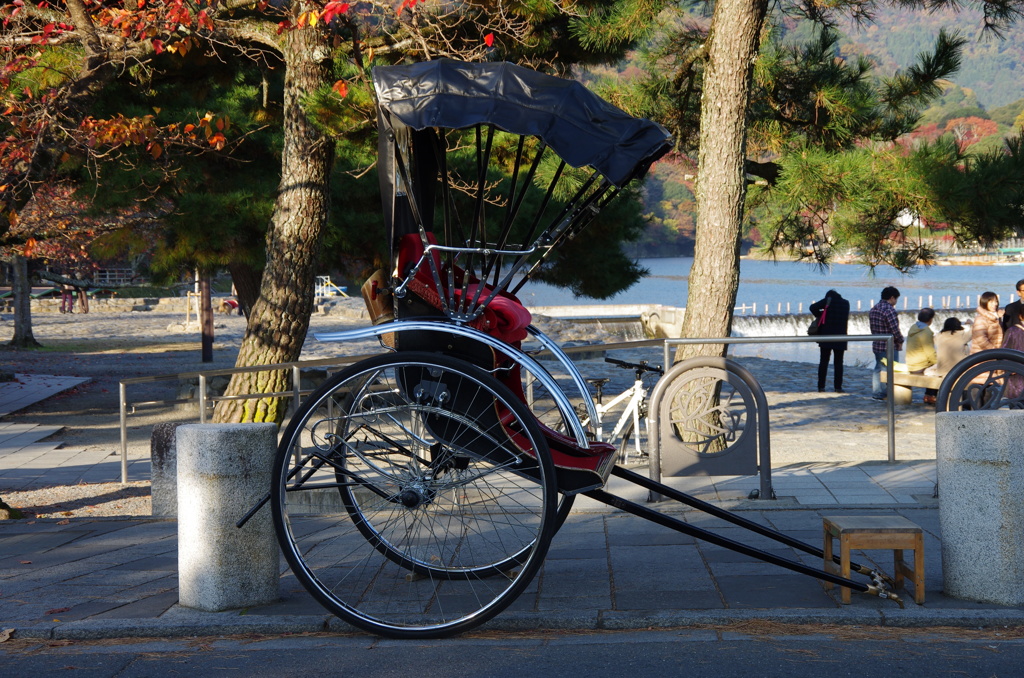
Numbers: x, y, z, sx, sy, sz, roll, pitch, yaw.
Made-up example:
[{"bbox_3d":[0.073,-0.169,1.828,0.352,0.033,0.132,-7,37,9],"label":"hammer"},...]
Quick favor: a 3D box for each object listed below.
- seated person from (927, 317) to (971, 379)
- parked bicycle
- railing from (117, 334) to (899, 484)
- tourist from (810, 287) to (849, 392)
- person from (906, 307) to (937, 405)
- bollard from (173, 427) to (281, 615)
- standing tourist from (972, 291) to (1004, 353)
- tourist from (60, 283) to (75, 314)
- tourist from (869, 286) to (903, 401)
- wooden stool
[{"bbox_3d":[5.782,0.301,26.700,0.720,1.200,0.500,-2,3,-31],"label":"seated person"},{"bbox_3d":[0.754,0.710,16.300,0.580,1.030,1.680,-3,3,-37],"label":"parked bicycle"},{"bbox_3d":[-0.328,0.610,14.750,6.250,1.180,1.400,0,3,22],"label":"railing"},{"bbox_3d":[4.677,0.022,30.100,0.580,1.540,0.420,-1,2,3],"label":"tourist"},{"bbox_3d":[5.531,0.233,27.200,0.720,1.270,0.500,-3,3,-38],"label":"person"},{"bbox_3d":[-1.115,0.693,8.020,0.400,0.700,0.400,-1,2,0],"label":"bollard"},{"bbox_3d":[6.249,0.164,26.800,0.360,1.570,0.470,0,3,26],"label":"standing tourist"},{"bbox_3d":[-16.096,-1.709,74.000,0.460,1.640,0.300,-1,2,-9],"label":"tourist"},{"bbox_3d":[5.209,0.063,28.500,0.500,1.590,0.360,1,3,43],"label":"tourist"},{"bbox_3d":[1.410,0.860,7.970,0.320,0.290,0.350,-1,2,-2],"label":"wooden stool"}]

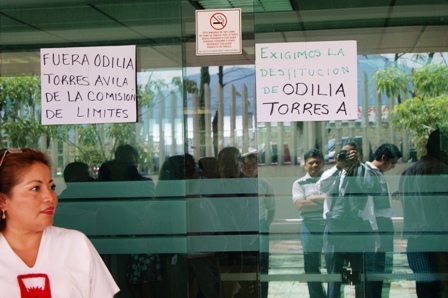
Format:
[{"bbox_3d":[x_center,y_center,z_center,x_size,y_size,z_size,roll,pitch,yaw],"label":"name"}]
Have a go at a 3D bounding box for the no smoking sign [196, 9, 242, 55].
[{"bbox_3d":[-0.021,-0.509,4.050,0.200,0.198,0.010,-1,-1,7],"label":"no smoking sign"}]

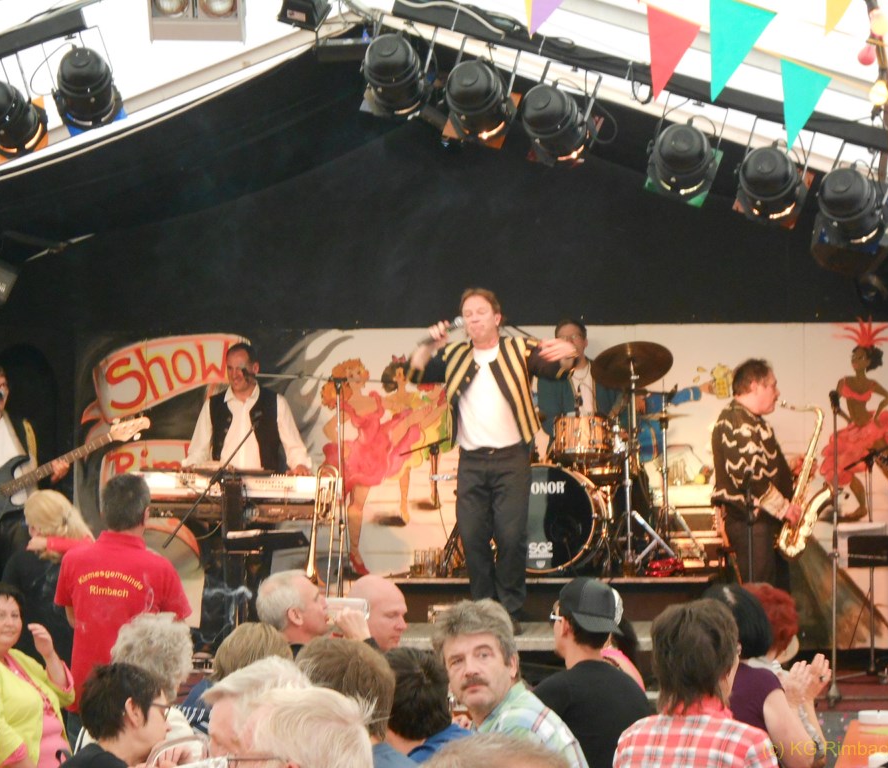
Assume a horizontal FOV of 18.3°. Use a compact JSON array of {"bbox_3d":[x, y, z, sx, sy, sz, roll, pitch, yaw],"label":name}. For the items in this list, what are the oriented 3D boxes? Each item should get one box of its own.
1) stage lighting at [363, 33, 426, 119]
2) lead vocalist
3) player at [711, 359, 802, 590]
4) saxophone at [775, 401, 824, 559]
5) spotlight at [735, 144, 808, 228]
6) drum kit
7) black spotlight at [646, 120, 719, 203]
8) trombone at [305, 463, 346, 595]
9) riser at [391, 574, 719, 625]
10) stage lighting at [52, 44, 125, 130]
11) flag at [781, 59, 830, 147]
[{"bbox_3d":[-0.188,-1.210,10.900,0.260,0.250,0.280,15,-32,17],"label":"stage lighting"},{"bbox_3d":[0.232,0.384,13.450,0.800,1.700,0.500,0,-1,14],"label":"lead vocalist"},{"bbox_3d":[1.595,0.720,14.000,0.500,1.700,0.520,0,-1,-6],"label":"player"},{"bbox_3d":[1.828,0.489,13.950,0.320,0.800,0.200,8,-1,-3],"label":"saxophone"},{"bbox_3d":[1.298,-0.790,10.900,0.260,0.250,0.280,18,-20,15],"label":"spotlight"},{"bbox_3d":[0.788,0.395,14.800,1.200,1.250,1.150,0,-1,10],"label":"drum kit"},{"bbox_3d":[0.945,-0.882,10.900,0.260,0.250,0.280,18,-22,14],"label":"black spotlight"},{"bbox_3d":[-0.620,0.939,13.700,0.270,1.100,0.240,6,-1,6],"label":"trombone"},{"bbox_3d":[0.658,1.099,14.944,1.750,0.230,1.700,0,-1,7],"label":"riser"},{"bbox_3d":[-1.409,-1.163,10.900,0.260,0.250,0.280,-15,-36,-4],"label":"stage lighting"},{"bbox_3d":[1.291,-0.996,9.800,0.200,0.300,0.020,14,-1,6],"label":"flag"}]

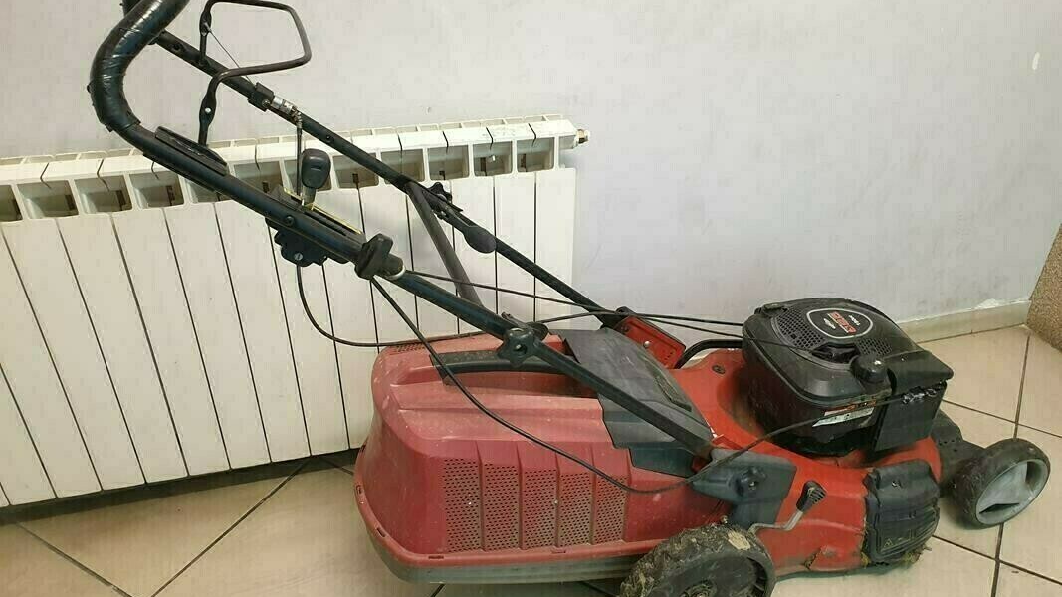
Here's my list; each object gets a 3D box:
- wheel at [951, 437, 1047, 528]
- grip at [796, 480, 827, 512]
[{"bbox_3d":[0.919,0.365,1.568,0.205,0.205,0.056,-10,34,-14],"label":"wheel"},{"bbox_3d":[0.465,0.327,1.321,0.030,0.050,0.023,14,26,-27],"label":"grip"}]

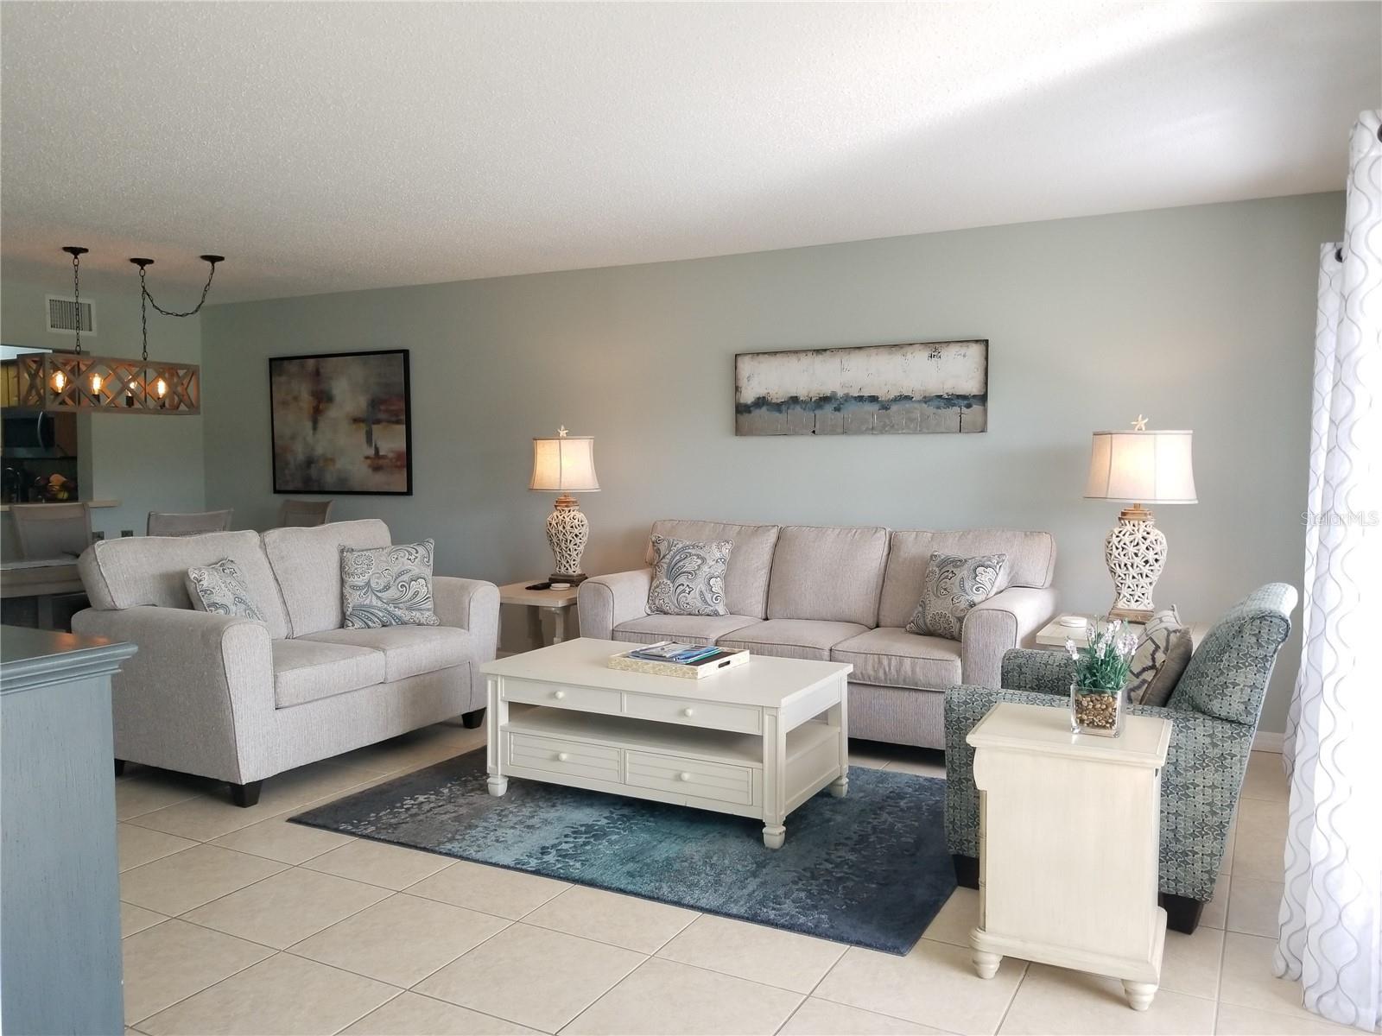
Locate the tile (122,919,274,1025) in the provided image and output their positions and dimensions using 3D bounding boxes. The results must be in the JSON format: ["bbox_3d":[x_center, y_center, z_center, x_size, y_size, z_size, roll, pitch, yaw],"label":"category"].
[{"bbox_3d":[-1.342,1.125,2.583,0.424,0.011,0.424,1,3,28],"label":"tile"}]

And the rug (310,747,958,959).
[{"bbox_3d":[-0.073,1.062,3.869,2.241,0.012,1.599,1,3,28],"label":"rug"}]

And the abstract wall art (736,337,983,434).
[{"bbox_3d":[0.862,-0.662,5.434,1.354,0.449,0.040,1,3,27],"label":"abstract wall art"}]

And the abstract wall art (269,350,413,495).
[{"bbox_3d":[-2.428,-0.643,7.152,1.270,0.957,0.035,1,3,27],"label":"abstract wall art"}]

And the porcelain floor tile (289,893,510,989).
[{"bbox_3d":[-0.764,1.119,2.763,0.424,0.011,0.424,1,3,28],"label":"porcelain floor tile"}]

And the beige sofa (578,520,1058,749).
[{"bbox_3d":[0.583,0.533,5.040,2.144,0.972,0.907,1,3,28],"label":"beige sofa"}]

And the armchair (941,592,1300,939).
[{"bbox_3d":[1.364,0.672,3.266,0.910,0.900,0.790,2,3,31],"label":"armchair"}]

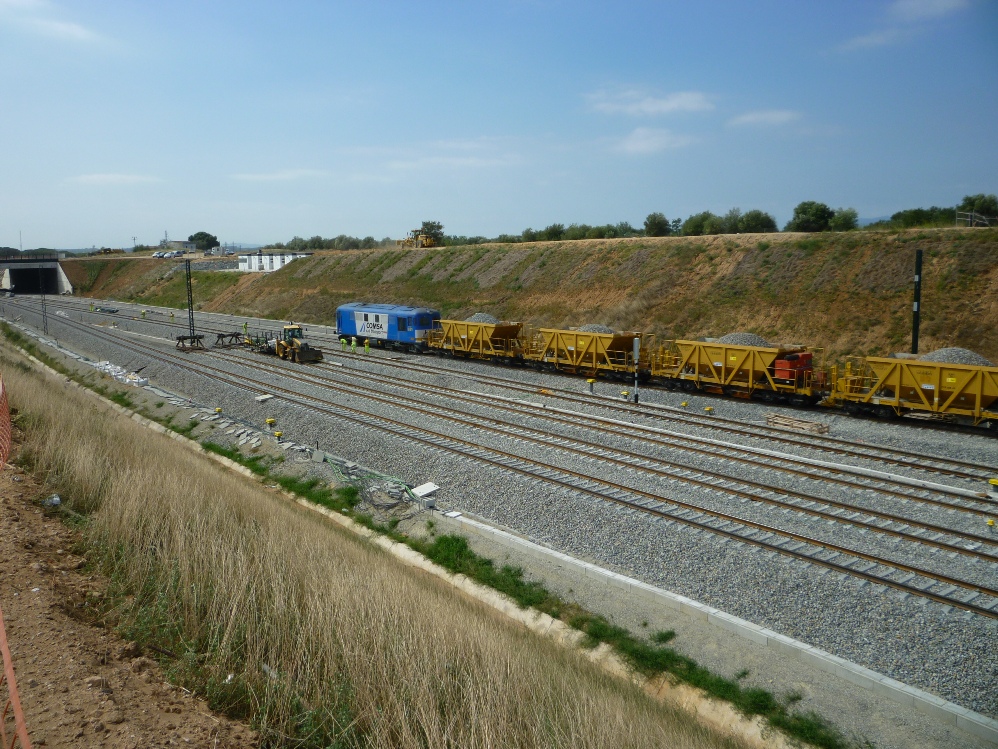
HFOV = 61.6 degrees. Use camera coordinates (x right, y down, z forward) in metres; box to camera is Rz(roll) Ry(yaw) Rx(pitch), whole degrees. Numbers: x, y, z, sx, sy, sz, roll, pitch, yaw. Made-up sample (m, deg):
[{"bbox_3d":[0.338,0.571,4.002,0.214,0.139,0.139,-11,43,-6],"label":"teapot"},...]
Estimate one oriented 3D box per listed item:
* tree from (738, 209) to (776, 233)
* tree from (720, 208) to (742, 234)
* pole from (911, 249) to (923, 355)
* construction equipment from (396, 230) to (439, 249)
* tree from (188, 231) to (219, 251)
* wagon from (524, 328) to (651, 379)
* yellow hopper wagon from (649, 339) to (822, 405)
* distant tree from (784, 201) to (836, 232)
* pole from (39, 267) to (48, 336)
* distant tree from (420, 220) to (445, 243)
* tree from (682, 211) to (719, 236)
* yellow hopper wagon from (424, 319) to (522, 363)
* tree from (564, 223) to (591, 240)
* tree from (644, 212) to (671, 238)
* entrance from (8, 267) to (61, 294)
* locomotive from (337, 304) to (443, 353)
[{"bbox_3d":[37.564,-22.174,122.000,5.490,3.500,5.490,2,9,17],"label":"tree"},{"bbox_3d":[32.182,-21.178,115.758,2.890,3.649,2.745,1,10,15],"label":"tree"},{"bbox_3d":[23.910,-2.425,48.033,0.320,9.354,0.320,-10,12,-41],"label":"pole"},{"bbox_3d":[-15.002,-24.698,153.000,2.600,3.400,9.200,-7,10,-35],"label":"construction equipment"},{"bbox_3d":[-102.469,-45.946,290.000,9.780,7.280,9.780,-4,9,-19],"label":"tree"},{"bbox_3d":[6.875,-1.540,62.173,3.050,3.560,12.200,-10,12,-41],"label":"wagon"},{"bbox_3d":[15.209,-0.275,53.066,3.050,3.560,12.200,-10,12,-41],"label":"yellow hopper wagon"},{"bbox_3d":[37.702,-19.154,101.546,5.606,4.001,5.325,2,10,20],"label":"distant tree"},{"bbox_3d":[-59.911,-9.723,109.708,0.420,9.084,0.420,-9,12,-38],"label":"pole"},{"bbox_3d":[-13.574,-28.999,172.000,4.450,5.350,4.450,-1,9,-5],"label":"distant tree"},{"bbox_3d":[31.167,-23.395,130.000,5.550,4.200,5.550,1,9,13],"label":"tree"},{"bbox_3d":[-1.726,-2.809,72.137,2.800,3.540,12.600,-8,11,-41],"label":"yellow hopper wagon"},{"bbox_3d":[12.162,-22.116,129.565,3.946,2.906,3.748,-1,9,5],"label":"tree"},{"bbox_3d":[25.017,-23.676,132.000,3.860,4.100,3.860,1,9,11],"label":"tree"},{"bbox_3d":[-116.844,-23.644,210.013,10.800,7.088,4.000,-8,11,-35],"label":"entrance"},{"bbox_3d":[-10.849,-4.544,81.479,2.980,4.200,14.422,-10,12,-41],"label":"locomotive"}]

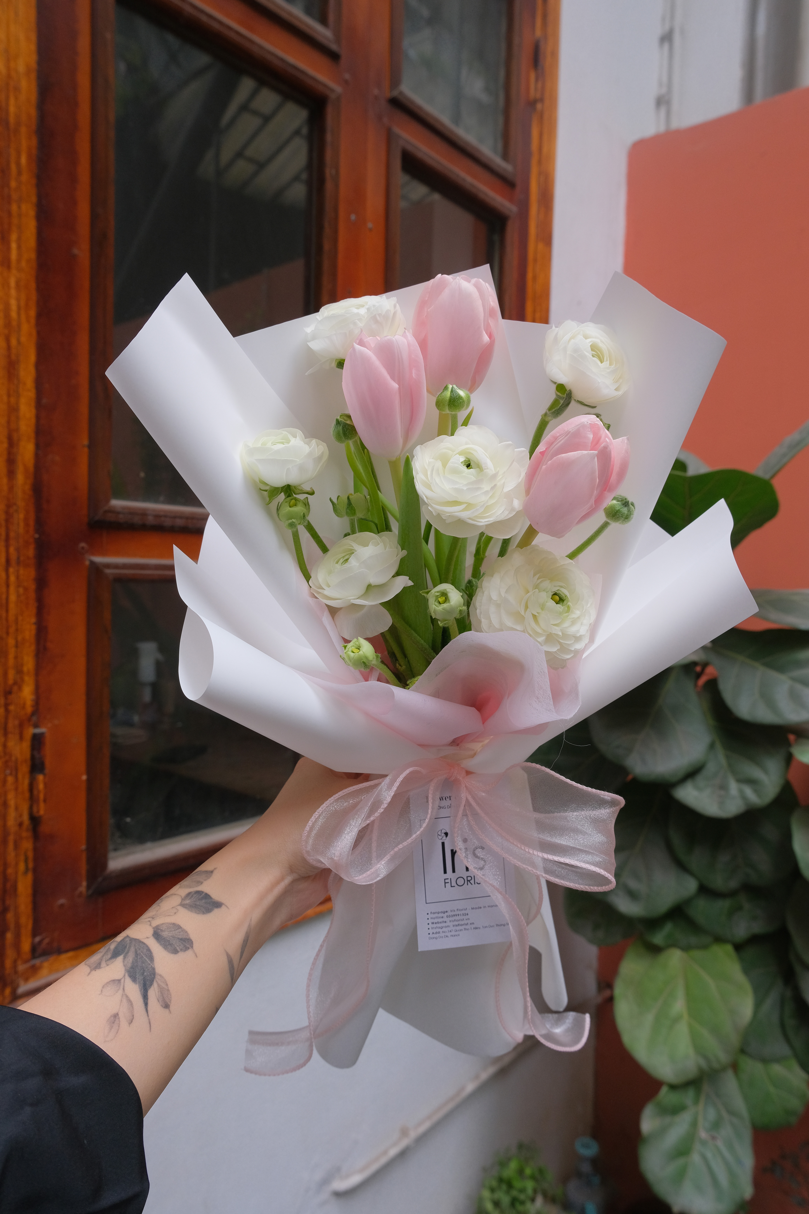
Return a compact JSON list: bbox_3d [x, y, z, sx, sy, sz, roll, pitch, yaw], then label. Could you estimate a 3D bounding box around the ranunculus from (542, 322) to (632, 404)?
[{"bbox_3d":[0.109,-0.146,0.505,0.049,0.049,0.043,-9,-30,-34],"label":"ranunculus"}]

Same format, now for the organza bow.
[{"bbox_3d":[0.016,0.169,0.468,0.200,0.168,0.085,1,3,0],"label":"organza bow"}]

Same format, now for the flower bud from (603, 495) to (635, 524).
[{"bbox_3d":[0.124,-0.056,0.485,0.018,0.018,0.018,36,18,0],"label":"flower bud"}]

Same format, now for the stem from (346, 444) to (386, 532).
[{"bbox_3d":[-0.023,-0.073,0.515,0.013,0.057,0.012,-19,0,0],"label":"stem"}]

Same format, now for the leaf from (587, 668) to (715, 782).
[{"bbox_3d":[0.350,0.160,1.200,0.175,0.215,0.060,20,-26,8],"label":"leaf"}]

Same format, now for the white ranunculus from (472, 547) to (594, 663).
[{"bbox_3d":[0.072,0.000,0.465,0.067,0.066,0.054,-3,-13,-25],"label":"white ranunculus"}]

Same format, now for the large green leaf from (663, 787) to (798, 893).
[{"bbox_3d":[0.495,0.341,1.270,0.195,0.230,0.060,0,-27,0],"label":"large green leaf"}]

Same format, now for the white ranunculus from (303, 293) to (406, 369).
[{"bbox_3d":[-0.031,-0.171,0.525,0.059,0.043,0.059,-7,25,0],"label":"white ranunculus"}]

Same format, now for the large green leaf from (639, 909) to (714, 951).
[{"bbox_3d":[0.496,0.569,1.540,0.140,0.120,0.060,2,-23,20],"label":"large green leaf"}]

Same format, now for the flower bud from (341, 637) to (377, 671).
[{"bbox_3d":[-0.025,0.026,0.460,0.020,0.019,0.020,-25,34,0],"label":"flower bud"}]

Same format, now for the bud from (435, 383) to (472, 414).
[{"bbox_3d":[0.029,-0.122,0.495,0.021,0.018,0.021,2,0,0],"label":"bud"}]

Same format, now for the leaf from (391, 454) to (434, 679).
[{"bbox_3d":[0.004,-0.026,0.505,0.024,0.132,0.020,-3,3,0],"label":"leaf"}]

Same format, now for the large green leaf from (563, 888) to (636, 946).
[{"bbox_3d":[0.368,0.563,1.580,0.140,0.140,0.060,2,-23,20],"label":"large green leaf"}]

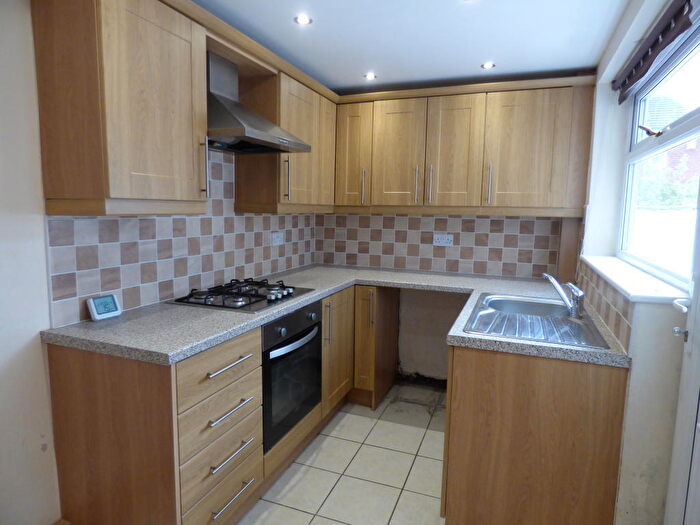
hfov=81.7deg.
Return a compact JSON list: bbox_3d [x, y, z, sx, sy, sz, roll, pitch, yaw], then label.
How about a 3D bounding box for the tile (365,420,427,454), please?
[{"bbox_3d":[0.285,1.070,2.477,0.311,0.010,0.311,4,7,22],"label":"tile"}]

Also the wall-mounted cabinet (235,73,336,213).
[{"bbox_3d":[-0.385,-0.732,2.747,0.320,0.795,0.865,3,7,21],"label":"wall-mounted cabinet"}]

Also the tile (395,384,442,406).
[{"bbox_3d":[0.516,1.005,3.047,0.311,0.010,0.305,4,7,22],"label":"tile"}]

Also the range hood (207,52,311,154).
[{"bbox_3d":[-0.560,-0.797,2.032,0.509,0.441,0.595,4,7,22],"label":"range hood"}]

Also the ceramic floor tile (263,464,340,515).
[{"bbox_3d":[-0.241,1.117,2.014,0.311,0.010,0.311,4,7,22],"label":"ceramic floor tile"}]

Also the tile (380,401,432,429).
[{"bbox_3d":[0.401,1.037,2.764,0.311,0.010,0.311,4,7,22],"label":"tile"}]

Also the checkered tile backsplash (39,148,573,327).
[{"bbox_3d":[0.173,-0.204,2.095,1.890,0.781,2.135,3,7,21],"label":"checkered tile backsplash"}]

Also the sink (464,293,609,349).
[{"bbox_3d":[0.808,0.305,1.819,0.490,0.155,0.810,3,7,21],"label":"sink"}]

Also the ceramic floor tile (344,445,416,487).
[{"bbox_3d":[0.163,1.075,2.136,0.304,0.010,0.305,3,7,21],"label":"ceramic floor tile"}]

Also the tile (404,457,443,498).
[{"bbox_3d":[0.459,1.121,2.072,0.311,0.010,0.311,4,7,22],"label":"tile"}]

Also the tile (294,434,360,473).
[{"bbox_3d":[-0.116,1.058,2.245,0.296,0.010,0.305,3,7,21],"label":"tile"}]

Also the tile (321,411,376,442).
[{"bbox_3d":[-0.005,1.025,2.524,0.296,0.010,0.300,3,7,21],"label":"tile"}]

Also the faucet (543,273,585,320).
[{"bbox_3d":[0.967,0.143,1.837,0.185,0.185,0.055,6,9,38],"label":"faucet"}]

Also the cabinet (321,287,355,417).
[{"bbox_3d":[-0.336,0.518,2.665,0.580,0.715,0.495,4,7,22],"label":"cabinet"}]

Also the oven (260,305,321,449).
[{"bbox_3d":[-0.526,0.529,2.162,0.565,0.610,0.600,3,7,21],"label":"oven"}]

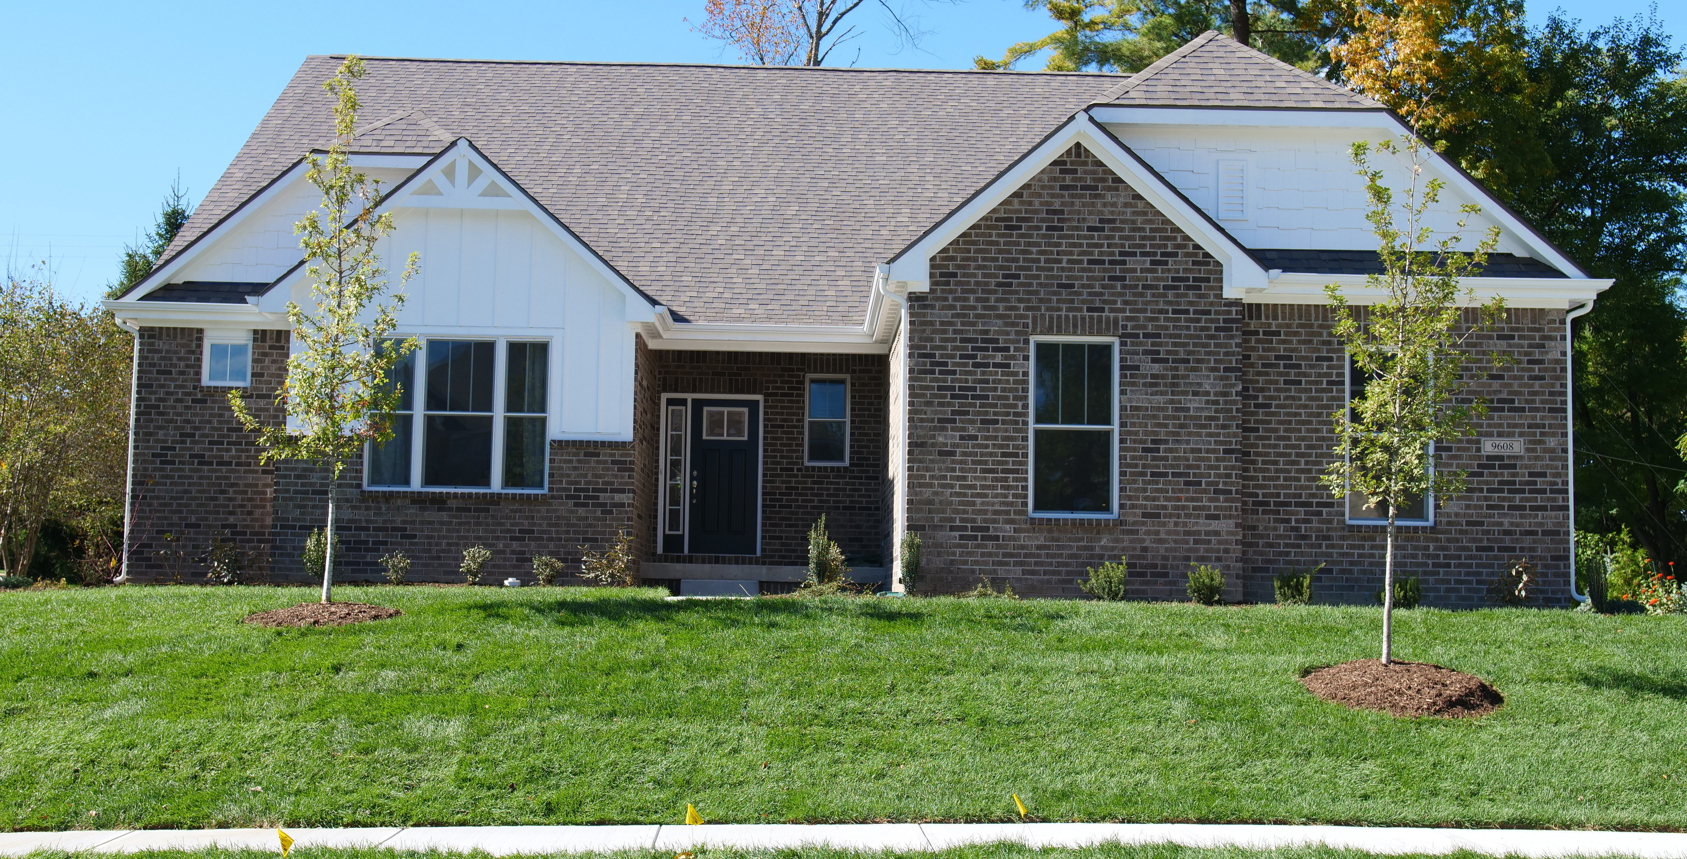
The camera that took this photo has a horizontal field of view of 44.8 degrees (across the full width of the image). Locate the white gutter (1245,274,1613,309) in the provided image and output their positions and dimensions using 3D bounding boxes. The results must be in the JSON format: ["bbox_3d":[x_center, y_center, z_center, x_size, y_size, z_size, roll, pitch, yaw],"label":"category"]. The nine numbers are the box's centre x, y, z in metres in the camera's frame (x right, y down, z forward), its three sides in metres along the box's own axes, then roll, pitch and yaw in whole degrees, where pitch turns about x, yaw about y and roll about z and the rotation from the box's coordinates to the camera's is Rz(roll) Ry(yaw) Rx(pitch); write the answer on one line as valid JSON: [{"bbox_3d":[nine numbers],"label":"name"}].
[{"bbox_3d":[5.856,-1.398,20.646,3.750,0.260,0.380,1,-6,0],"label":"white gutter"}]

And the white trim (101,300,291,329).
[{"bbox_3d":[-7.393,-1.318,23.526,2.052,0.250,0.420,1,-5,-1],"label":"white trim"}]

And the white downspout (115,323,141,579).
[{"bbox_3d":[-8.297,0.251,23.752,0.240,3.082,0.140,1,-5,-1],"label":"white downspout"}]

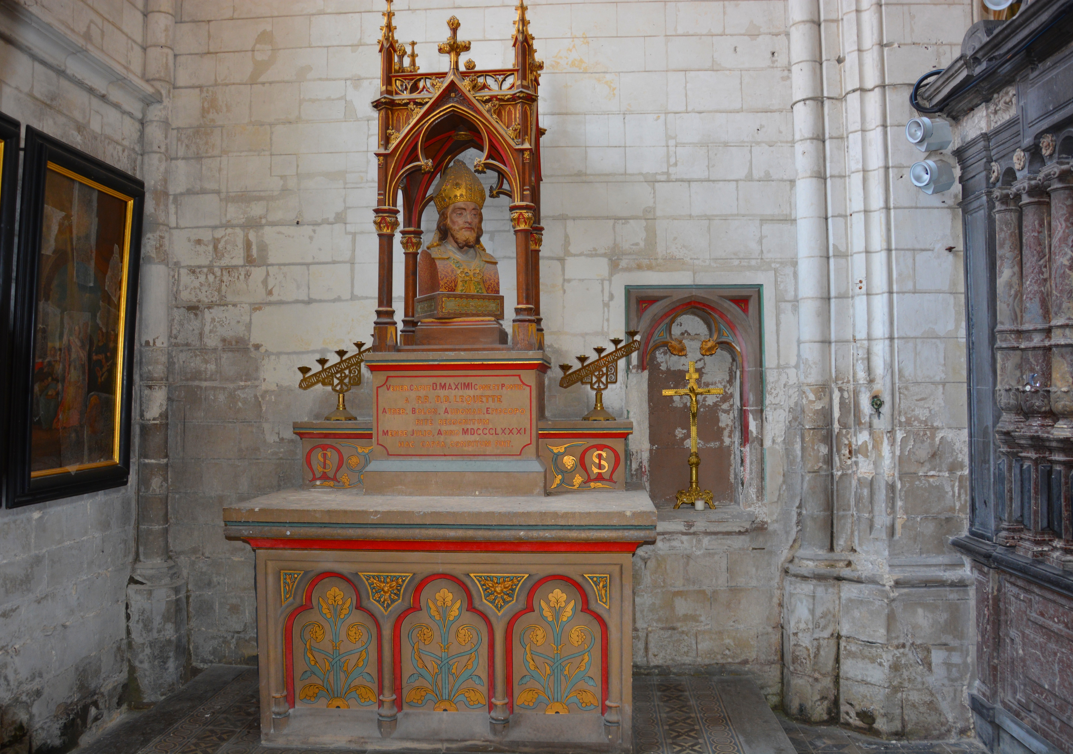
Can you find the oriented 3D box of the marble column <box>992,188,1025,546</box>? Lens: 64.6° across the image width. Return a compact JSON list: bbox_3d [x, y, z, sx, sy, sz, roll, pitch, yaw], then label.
[{"bbox_3d":[2.058,-0.046,3.700,0.135,1.550,0.135,0,-2,3],"label":"marble column"}]

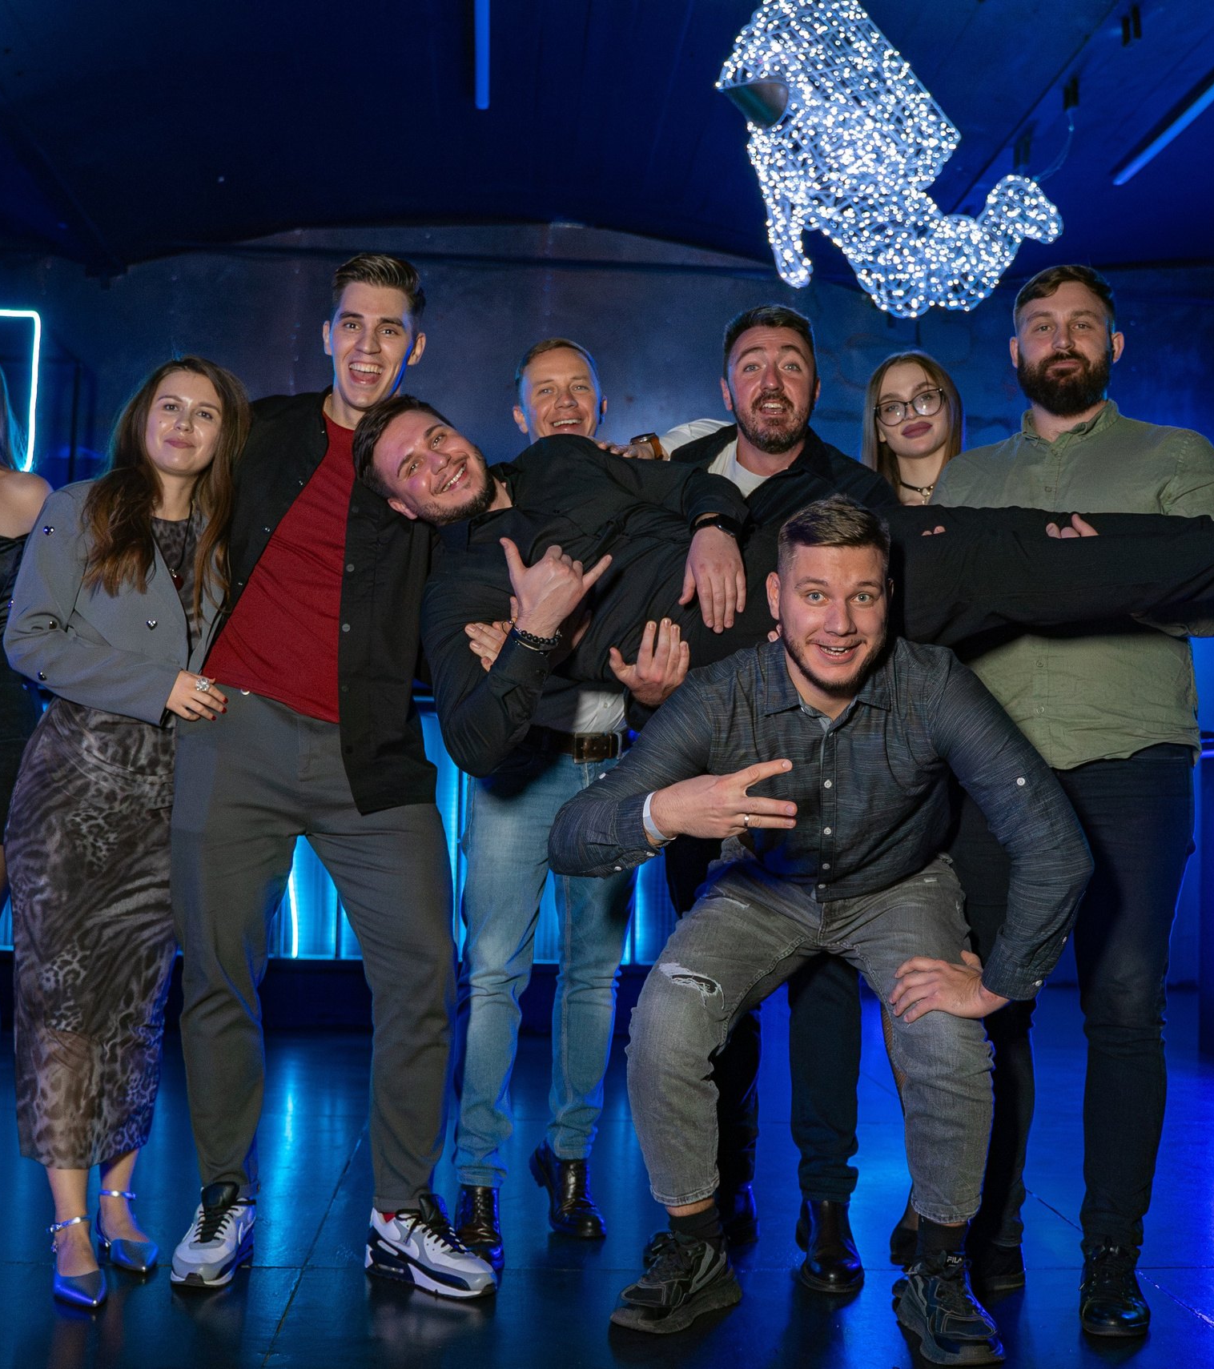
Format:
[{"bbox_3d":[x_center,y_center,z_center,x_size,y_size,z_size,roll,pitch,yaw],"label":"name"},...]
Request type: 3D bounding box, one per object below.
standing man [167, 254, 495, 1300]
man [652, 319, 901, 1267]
[{"bbox_3d":[-0.518,0.127,3.173,0.640,1.900,0.420,2,-4,-11],"label":"standing man"},{"bbox_3d":[0.329,0.181,3.322,0.560,1.860,0.480,1,-4,4],"label":"man"}]

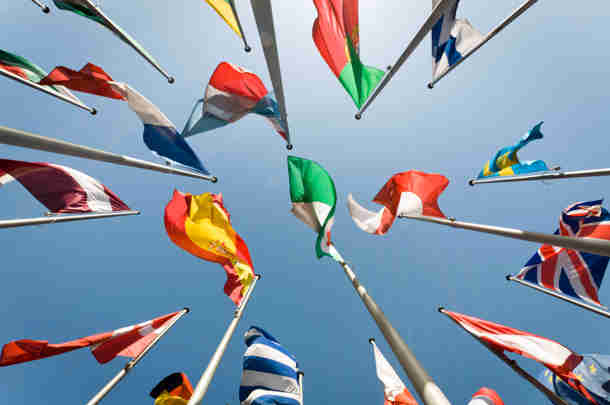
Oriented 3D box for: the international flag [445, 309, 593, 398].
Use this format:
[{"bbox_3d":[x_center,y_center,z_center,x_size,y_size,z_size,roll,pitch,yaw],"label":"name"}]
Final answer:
[{"bbox_3d":[2.715,1.874,3.856,0.450,2.100,0.800,0,-89,-2],"label":"international flag"}]

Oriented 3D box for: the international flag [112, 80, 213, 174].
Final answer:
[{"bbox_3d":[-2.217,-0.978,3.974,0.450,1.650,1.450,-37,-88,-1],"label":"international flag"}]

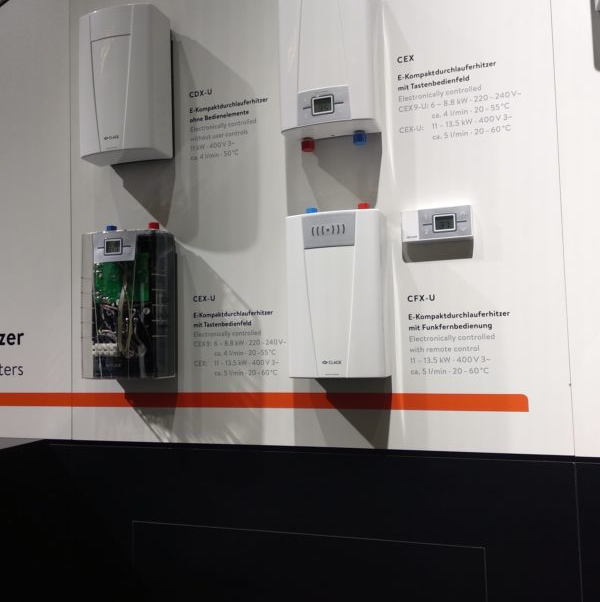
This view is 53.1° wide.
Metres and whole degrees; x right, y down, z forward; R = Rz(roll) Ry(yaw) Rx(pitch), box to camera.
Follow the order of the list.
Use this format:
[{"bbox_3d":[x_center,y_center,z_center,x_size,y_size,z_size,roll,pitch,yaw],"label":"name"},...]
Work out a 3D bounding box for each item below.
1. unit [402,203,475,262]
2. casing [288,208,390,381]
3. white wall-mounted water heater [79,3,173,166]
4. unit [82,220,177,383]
[{"bbox_3d":[0.249,-0.138,1.093,0.126,0.059,0.027,-3,-3,17],"label":"unit"},{"bbox_3d":[0.070,-0.016,1.104,0.177,0.311,0.102,-3,-3,17],"label":"casing"},{"bbox_3d":[-0.366,-0.447,1.260,0.177,0.295,0.102,-3,-3,17],"label":"white wall-mounted water heater"},{"bbox_3d":[-0.354,0.002,1.237,0.177,0.311,0.102,-3,-3,17],"label":"unit"}]

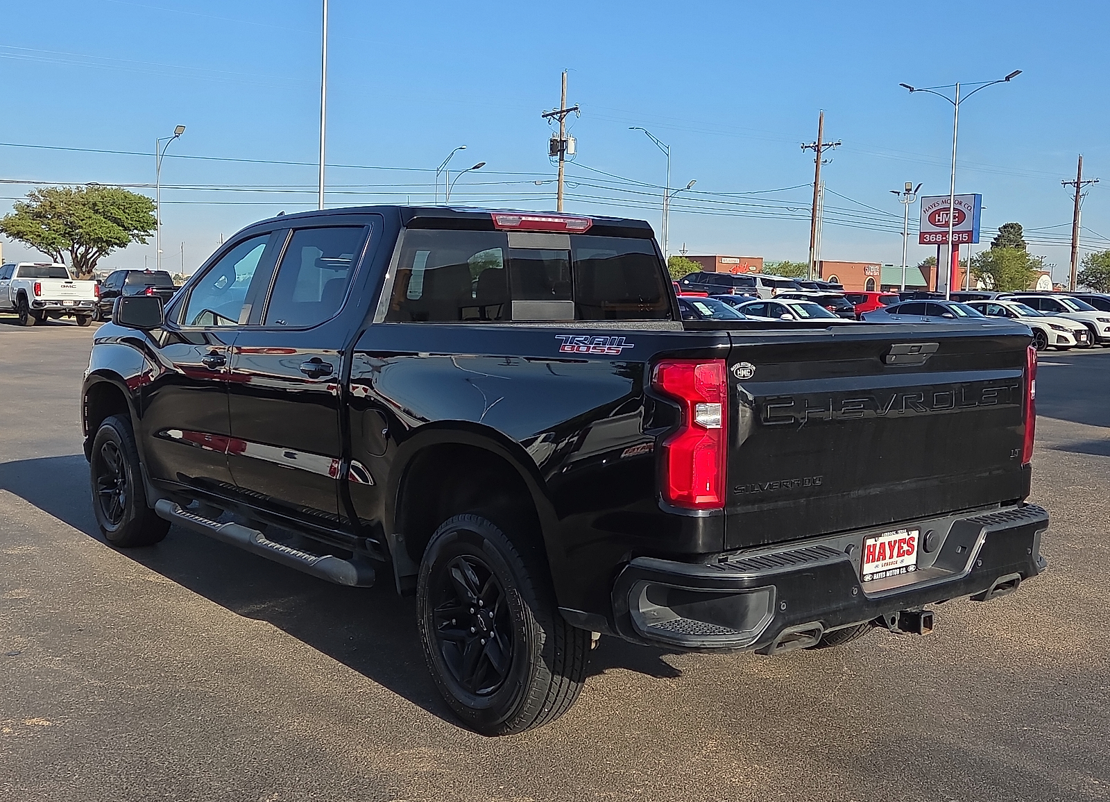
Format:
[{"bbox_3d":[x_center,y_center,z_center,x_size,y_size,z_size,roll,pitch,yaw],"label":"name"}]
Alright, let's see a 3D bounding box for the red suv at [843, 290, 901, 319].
[{"bbox_3d":[13.636,-4.124,54.000,1.820,1.670,4.400,-3,6,-37],"label":"red suv"}]

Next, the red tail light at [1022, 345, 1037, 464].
[{"bbox_3d":[1.807,0.012,4.616,0.150,0.450,0.180,-3,7,-39],"label":"red tail light"}]

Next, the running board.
[{"bbox_3d":[-1.452,0.637,5.646,0.160,0.105,2.111,-3,5,-39],"label":"running board"}]

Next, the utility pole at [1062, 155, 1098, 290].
[{"bbox_3d":[34.378,-10.573,78.226,0.400,11.113,2.500,-3,6,-37],"label":"utility pole"}]

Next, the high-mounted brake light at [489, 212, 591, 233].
[{"bbox_3d":[-0.065,-0.813,5.419,0.590,0.067,0.070,-3,7,-39],"label":"high-mounted brake light"}]

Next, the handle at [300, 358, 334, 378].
[{"bbox_3d":[-1.005,-0.140,5.023,0.065,0.084,0.235,-3,7,-39],"label":"handle"}]

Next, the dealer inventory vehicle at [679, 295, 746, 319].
[{"bbox_3d":[3.050,-1.600,26.600,1.830,1.450,4.750,-3,6,-38],"label":"dealer inventory vehicle"}]

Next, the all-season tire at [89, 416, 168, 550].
[{"bbox_3d":[-2.524,0.473,7.110,0.280,0.790,0.790,-3,7,-38],"label":"all-season tire"}]

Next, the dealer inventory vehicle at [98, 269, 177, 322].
[{"bbox_3d":[-15.280,-3.860,43.700,2.030,1.930,5.850,-4,7,-40],"label":"dealer inventory vehicle"}]

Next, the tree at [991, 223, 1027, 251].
[{"bbox_3d":[53.285,-15.558,139.406,5.800,10.662,5.800,1,5,0],"label":"tree"}]

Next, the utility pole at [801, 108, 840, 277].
[{"bbox_3d":[13.406,-9.196,60.481,0.400,10.902,2.500,-3,6,-37],"label":"utility pole"}]

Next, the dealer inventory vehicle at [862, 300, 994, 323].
[{"bbox_3d":[11.000,-2.140,34.250,1.860,1.450,4.880,-3,6,-38],"label":"dealer inventory vehicle"}]

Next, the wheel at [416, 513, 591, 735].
[{"bbox_3d":[-0.208,0.786,4.327,0.275,0.795,0.806,-3,7,-39],"label":"wheel"}]

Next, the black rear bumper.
[{"bbox_3d":[1.077,0.562,3.990,2.000,0.290,0.400,-3,7,-38],"label":"black rear bumper"}]

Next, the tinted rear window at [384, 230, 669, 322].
[{"bbox_3d":[-0.062,-0.566,5.432,1.660,0.404,0.070,-3,-1,-39],"label":"tinted rear window"}]

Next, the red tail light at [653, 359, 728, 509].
[{"bbox_3d":[0.397,0.091,3.469,0.150,0.450,0.180,-3,7,-39],"label":"red tail light"}]

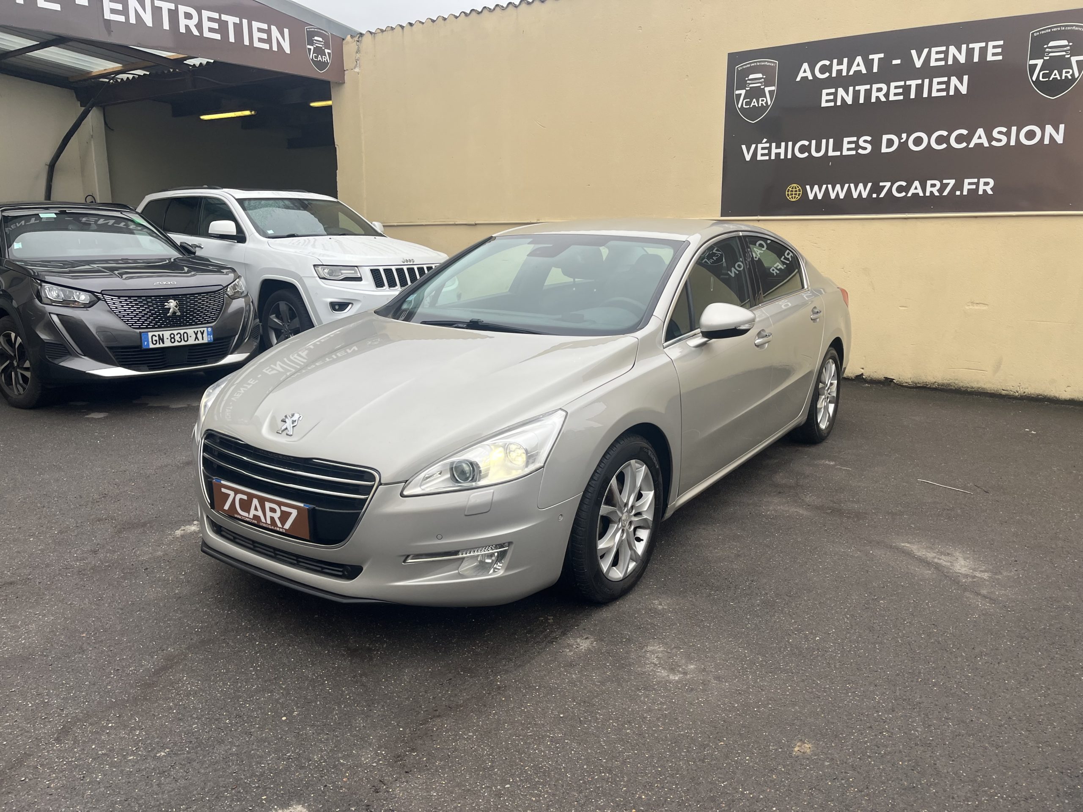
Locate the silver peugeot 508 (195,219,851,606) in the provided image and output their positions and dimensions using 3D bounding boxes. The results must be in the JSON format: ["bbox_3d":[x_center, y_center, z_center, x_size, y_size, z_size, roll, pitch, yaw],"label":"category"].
[{"bbox_3d":[0.378,-0.317,4.650,1.920,1.456,4.790,8,15,33],"label":"silver peugeot 508"}]

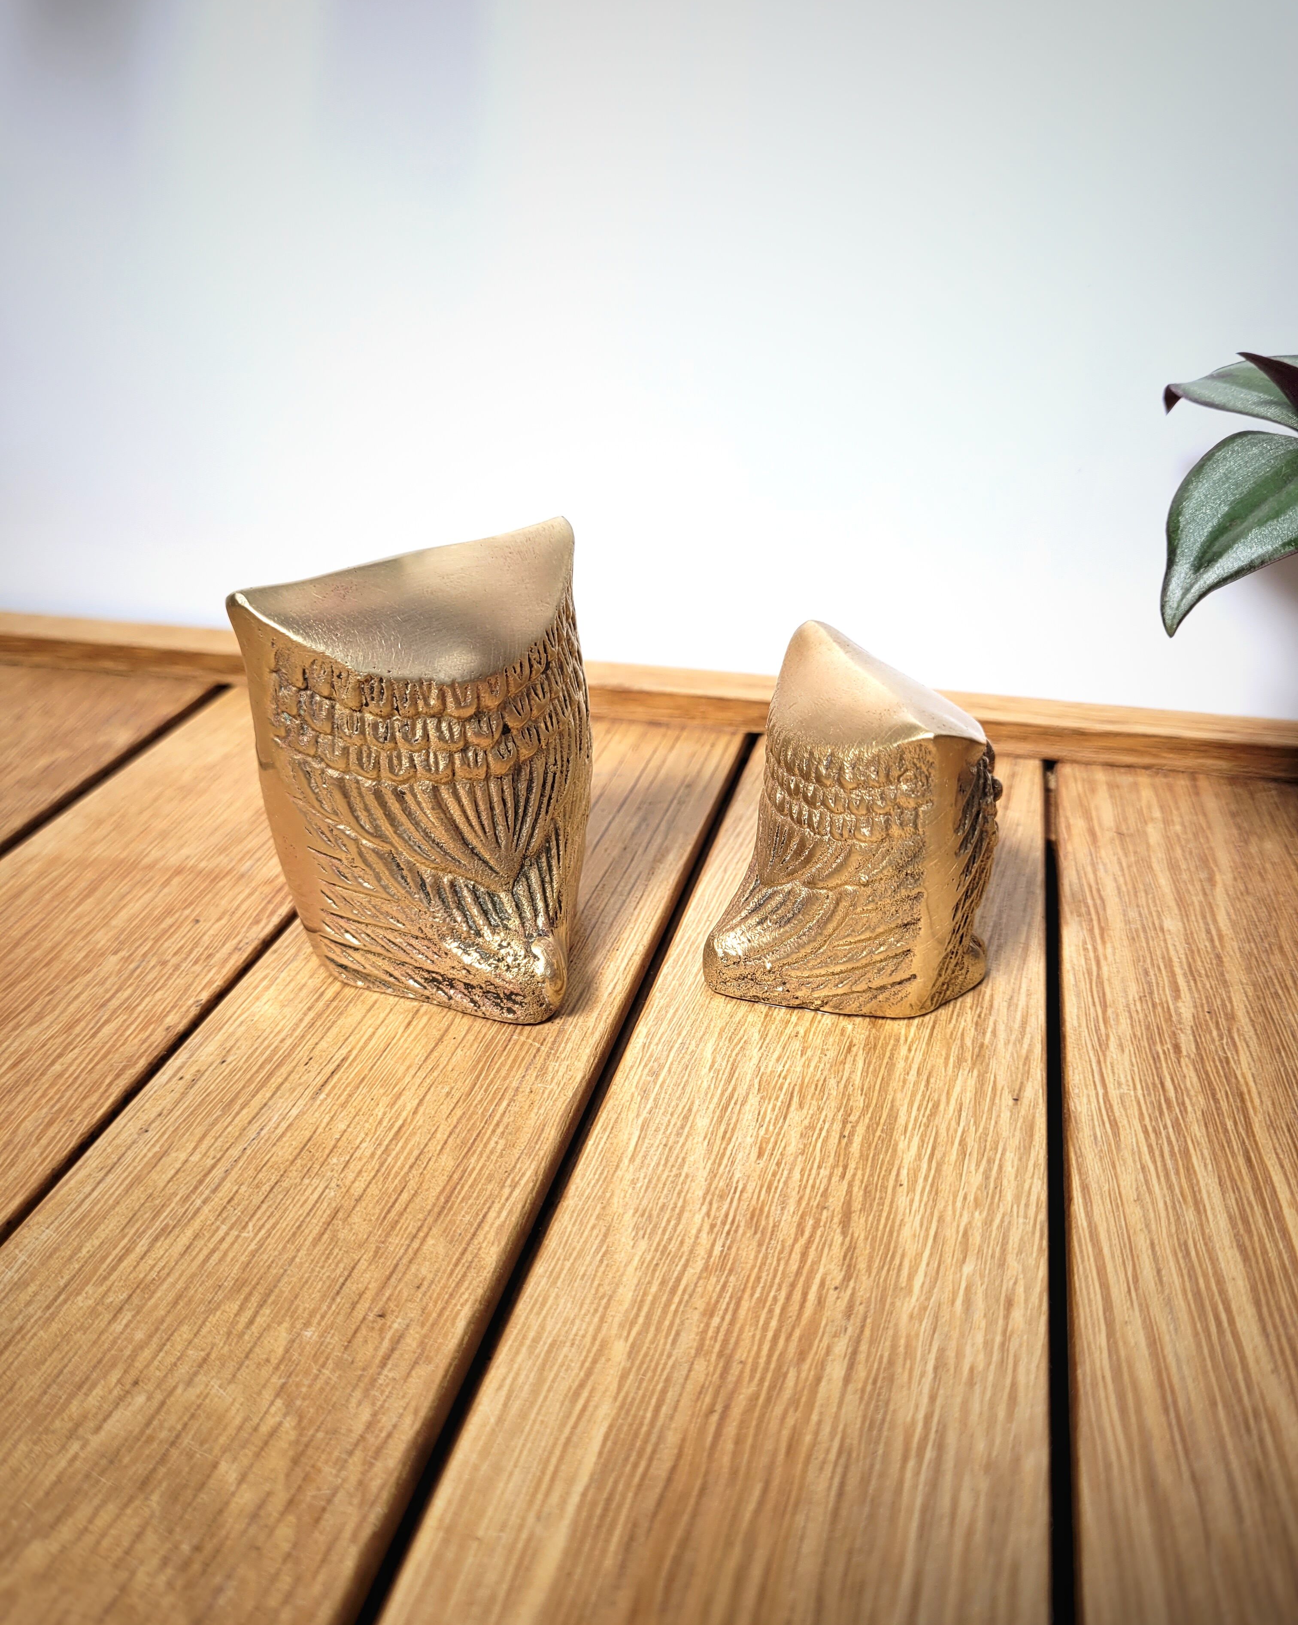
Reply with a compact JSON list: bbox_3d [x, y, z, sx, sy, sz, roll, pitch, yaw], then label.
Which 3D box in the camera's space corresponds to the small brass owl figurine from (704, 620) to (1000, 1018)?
[{"bbox_3d":[0.046,0.003,0.320,0.071,0.076,0.075,-10,30,-15],"label":"small brass owl figurine"}]

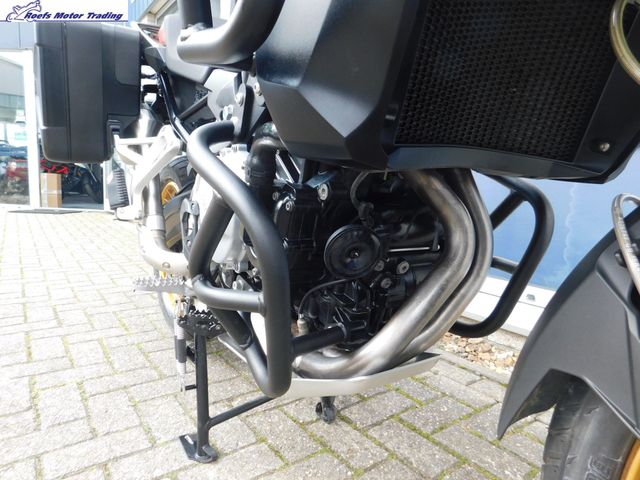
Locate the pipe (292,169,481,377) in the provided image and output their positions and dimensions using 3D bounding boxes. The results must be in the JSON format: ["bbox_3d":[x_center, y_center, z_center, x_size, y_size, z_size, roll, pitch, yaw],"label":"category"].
[{"bbox_3d":[0.113,0.053,0.661,0.160,0.370,0.295,-4,10,-33],"label":"pipe"}]

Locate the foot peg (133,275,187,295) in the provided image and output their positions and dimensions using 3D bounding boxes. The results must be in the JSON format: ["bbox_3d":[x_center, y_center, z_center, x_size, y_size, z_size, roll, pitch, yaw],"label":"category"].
[{"bbox_3d":[-0.343,0.096,0.915,0.108,0.034,0.052,0,8,-34],"label":"foot peg"}]

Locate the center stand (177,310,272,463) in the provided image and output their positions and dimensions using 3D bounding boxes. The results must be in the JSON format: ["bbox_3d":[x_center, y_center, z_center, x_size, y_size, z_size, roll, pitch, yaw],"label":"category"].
[{"bbox_3d":[-0.151,0.304,1.016,0.340,0.305,0.170,-4,10,-33],"label":"center stand"}]

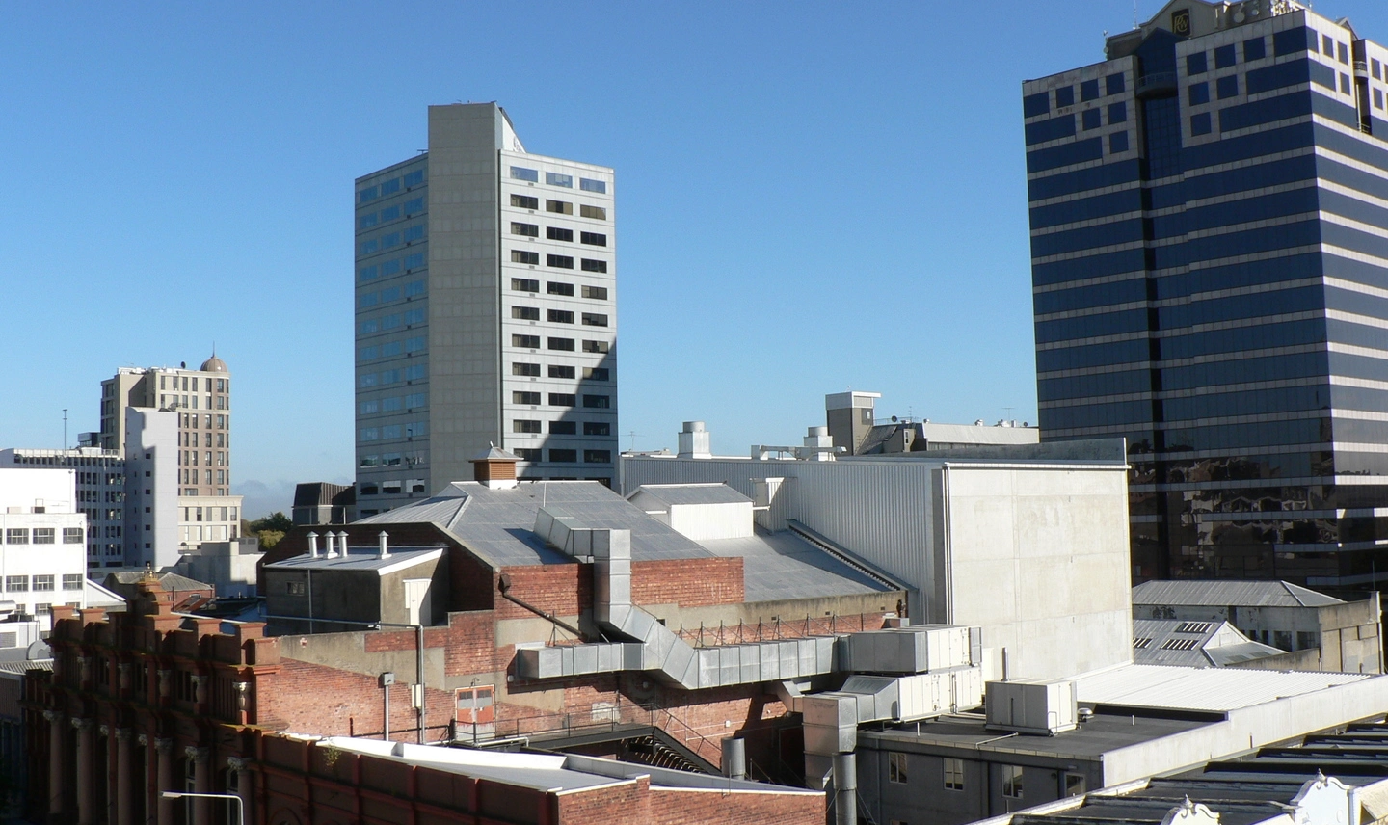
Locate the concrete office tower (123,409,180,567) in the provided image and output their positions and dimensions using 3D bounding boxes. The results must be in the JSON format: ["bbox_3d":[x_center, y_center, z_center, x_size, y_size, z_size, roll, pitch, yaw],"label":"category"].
[{"bbox_3d":[-95.371,19.228,253.938,6.300,38.200,7.400,3,-6,-42],"label":"concrete office tower"}]

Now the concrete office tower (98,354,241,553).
[{"bbox_3d":[-100.871,14.751,277.956,21.300,50.900,16.200,3,-6,-42],"label":"concrete office tower"}]

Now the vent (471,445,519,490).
[{"bbox_3d":[-9.187,2.604,67.292,2.023,2.043,1.530,3,-6,-42],"label":"vent"}]

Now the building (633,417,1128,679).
[{"bbox_3d":[10.272,12.292,84.829,16.700,22.500,24.850,3,-6,-42],"label":"building"}]

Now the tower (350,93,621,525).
[{"bbox_3d":[-27.986,-2.933,194.686,25.500,70.700,25.200,3,-6,-42],"label":"tower"}]

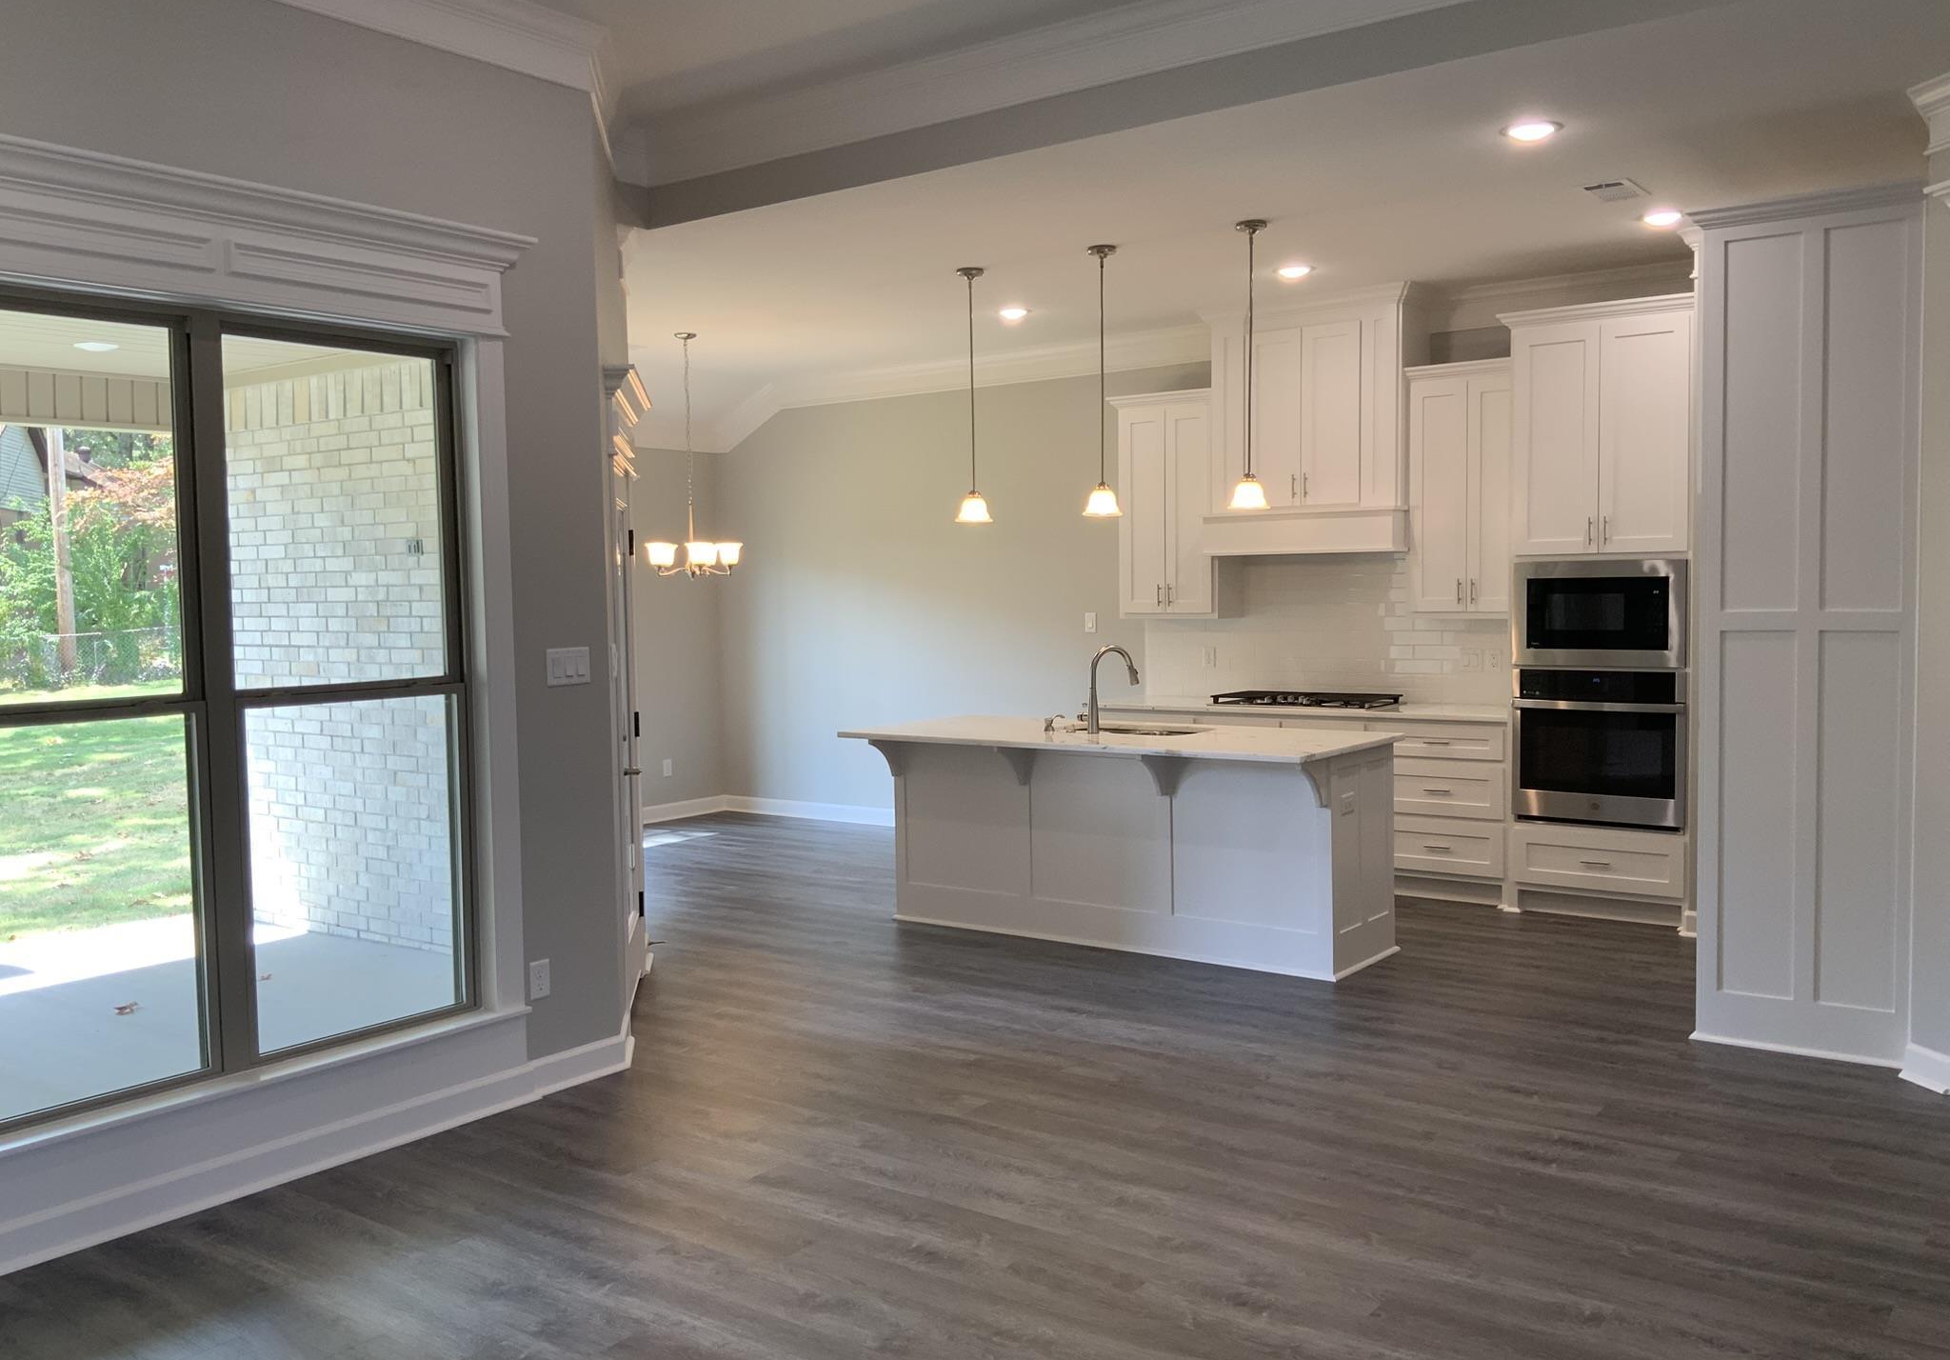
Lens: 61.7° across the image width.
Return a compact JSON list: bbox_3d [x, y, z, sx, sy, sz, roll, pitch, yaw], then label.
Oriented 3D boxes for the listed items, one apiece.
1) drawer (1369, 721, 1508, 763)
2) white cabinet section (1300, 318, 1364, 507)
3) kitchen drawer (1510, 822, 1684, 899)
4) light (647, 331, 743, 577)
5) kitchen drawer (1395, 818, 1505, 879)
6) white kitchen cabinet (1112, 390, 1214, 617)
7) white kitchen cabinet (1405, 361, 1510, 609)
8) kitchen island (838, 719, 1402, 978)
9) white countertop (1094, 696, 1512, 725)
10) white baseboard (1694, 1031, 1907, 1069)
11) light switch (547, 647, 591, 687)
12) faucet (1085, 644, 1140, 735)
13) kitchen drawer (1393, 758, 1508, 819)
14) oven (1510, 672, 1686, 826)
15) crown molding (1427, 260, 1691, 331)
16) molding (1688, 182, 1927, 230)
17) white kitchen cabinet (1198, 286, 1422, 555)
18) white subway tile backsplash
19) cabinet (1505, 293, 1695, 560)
[{"bbox_3d":[2.365,0.282,8.070,0.672,0.159,0.514,2,4,37],"label":"drawer"},{"bbox_3d":[1.903,-1.352,8.401,0.335,0.910,0.360,2,5,38],"label":"white cabinet section"},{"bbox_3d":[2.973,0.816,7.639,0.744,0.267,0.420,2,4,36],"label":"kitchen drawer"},{"bbox_3d":[-1.635,-1.272,9.338,0.554,1.367,0.554,-1,4,0],"label":"light"},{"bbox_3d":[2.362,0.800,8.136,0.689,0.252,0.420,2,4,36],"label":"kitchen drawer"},{"bbox_3d":[1.140,-0.962,9.163,0.645,1.234,0.345,2,4,36],"label":"white kitchen cabinet"},{"bbox_3d":[2.514,-0.932,8.158,0.590,1.253,0.345,2,4,36],"label":"white kitchen cabinet"},{"bbox_3d":[0.610,0.699,7.247,2.311,0.920,1.057,2,4,37],"label":"kitchen island"},{"bbox_3d":[1.767,0.167,8.577,2.281,0.031,0.644,2,4,37],"label":"white countertop"},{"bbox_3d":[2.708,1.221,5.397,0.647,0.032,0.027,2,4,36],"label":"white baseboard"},{"bbox_3d":[-1.296,-0.043,5.213,0.014,0.118,0.170,2,4,37],"label":"light switch"},{"bbox_3d":[0.629,0.036,7.425,0.275,0.398,0.080,-3,4,-28],"label":"faucet"},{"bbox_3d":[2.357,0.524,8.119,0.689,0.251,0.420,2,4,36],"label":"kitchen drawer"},{"bbox_3d":[2.984,0.300,7.640,0.765,0.717,0.624,2,4,37],"label":"oven"},{"bbox_3d":[2.869,-1.869,7.974,1.360,0.203,0.110,2,4,36],"label":"crown molding"},{"bbox_3d":[2.639,-1.506,5.220,0.685,0.058,0.060,2,4,36],"label":"molding"},{"bbox_3d":[1.798,-1.308,8.508,1.118,1.309,0.544,2,4,37],"label":"white kitchen cabinet"},{"bbox_3d":[1.907,-0.272,8.848,2.275,0.792,0.030,2,4,36],"label":"white subway tile backsplash"},{"bbox_3d":[2.959,-1.134,7.578,0.846,1.116,0.665,2,4,37],"label":"cabinet"}]

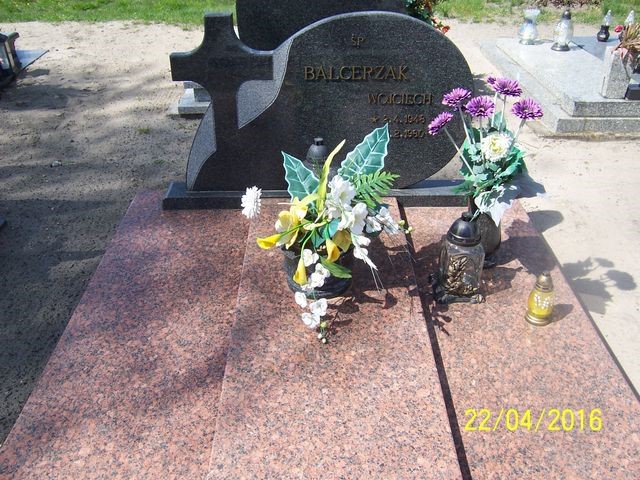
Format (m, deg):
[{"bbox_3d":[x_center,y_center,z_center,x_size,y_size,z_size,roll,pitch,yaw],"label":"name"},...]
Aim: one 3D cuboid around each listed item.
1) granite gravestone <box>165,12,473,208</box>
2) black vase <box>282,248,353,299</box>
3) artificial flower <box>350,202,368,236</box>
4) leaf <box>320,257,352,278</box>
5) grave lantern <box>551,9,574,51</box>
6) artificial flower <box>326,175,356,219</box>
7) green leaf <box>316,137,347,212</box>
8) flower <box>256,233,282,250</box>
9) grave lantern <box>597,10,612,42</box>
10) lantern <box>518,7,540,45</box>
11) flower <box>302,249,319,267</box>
[{"bbox_3d":[-0.008,-0.464,2.257,1.200,0.708,0.155,0,31,-1],"label":"granite gravestone"},{"bbox_3d":[-0.006,0.081,1.921,0.205,0.131,0.205,0,31,-1],"label":"black vase"},{"bbox_3d":[0.123,-0.064,1.898,0.058,0.085,0.060,-1,30,0],"label":"artificial flower"},{"bbox_3d":[0.052,0.087,1.931,0.110,0.050,0.060,16,34,26],"label":"leaf"},{"bbox_3d":[1.895,-1.630,4.720,0.148,0.291,0.148,-1,30,-1],"label":"grave lantern"},{"bbox_3d":[0.060,-0.121,1.692,0.085,0.100,0.070,-1,30,-1],"label":"artificial flower"},{"bbox_3d":[0.034,-0.189,1.815,0.045,0.236,0.035,21,20,4],"label":"green leaf"},{"bbox_3d":[-0.146,0.004,1.768,0.078,0.042,0.042,-17,34,-14],"label":"flower"},{"bbox_3d":[2.322,-1.731,4.933,0.100,0.238,0.100,-1,30,-1],"label":"grave lantern"},{"bbox_3d":[1.835,-1.884,5.321,0.165,0.315,0.165,-1,30,0],"label":"lantern"},{"bbox_3d":[-0.027,0.050,1.746,0.046,0.046,0.028,-1,30,-1],"label":"flower"}]

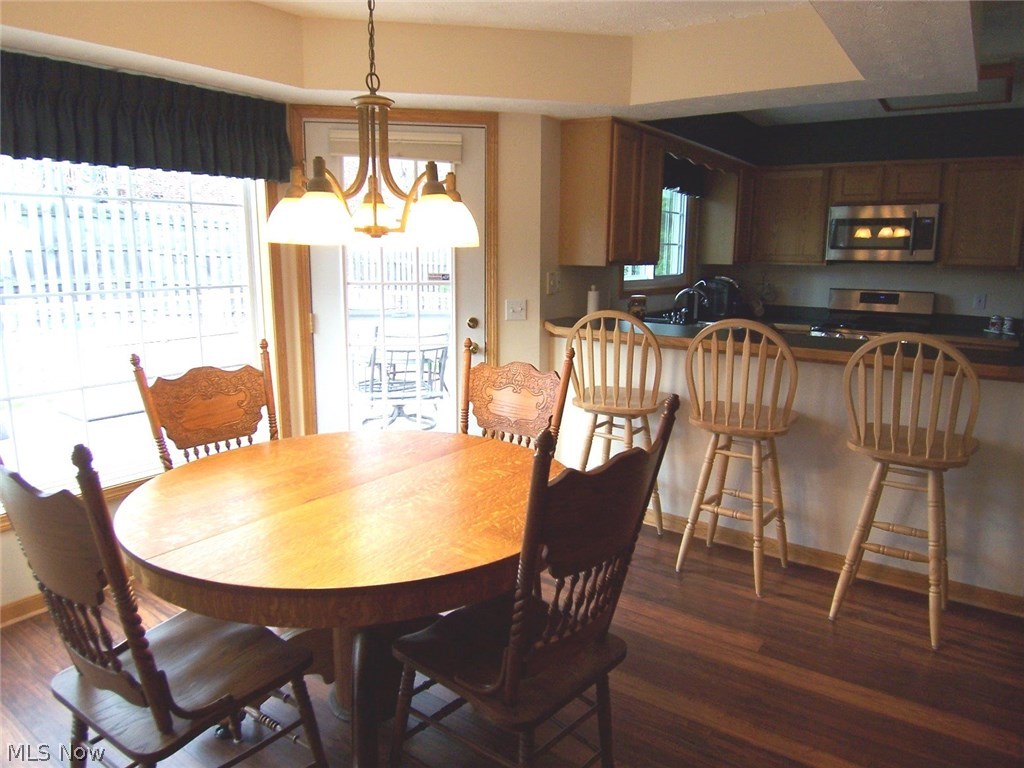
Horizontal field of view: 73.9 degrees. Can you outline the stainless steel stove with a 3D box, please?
[{"bbox_3d":[2.743,-0.108,5.229,0.760,1.165,0.680,8,13,35],"label":"stainless steel stove"}]

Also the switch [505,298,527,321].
[{"bbox_3d":[0.023,-0.394,3.639,0.115,0.115,0.012,-2,11,-12],"label":"switch"}]

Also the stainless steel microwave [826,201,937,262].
[{"bbox_3d":[2.836,-1.135,5.175,0.757,0.415,0.400,8,13,35],"label":"stainless steel microwave"}]

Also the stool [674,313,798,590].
[{"bbox_3d":[0.970,0.295,2.929,0.460,1.175,0.510,6,12,26],"label":"stool"}]

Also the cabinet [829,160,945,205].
[{"bbox_3d":[2.845,-1.508,5.143,0.765,0.300,0.320,8,13,35],"label":"cabinet"}]

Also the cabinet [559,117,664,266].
[{"bbox_3d":[0.586,-1.075,3.924,0.315,0.765,0.660,8,13,35],"label":"cabinet"}]

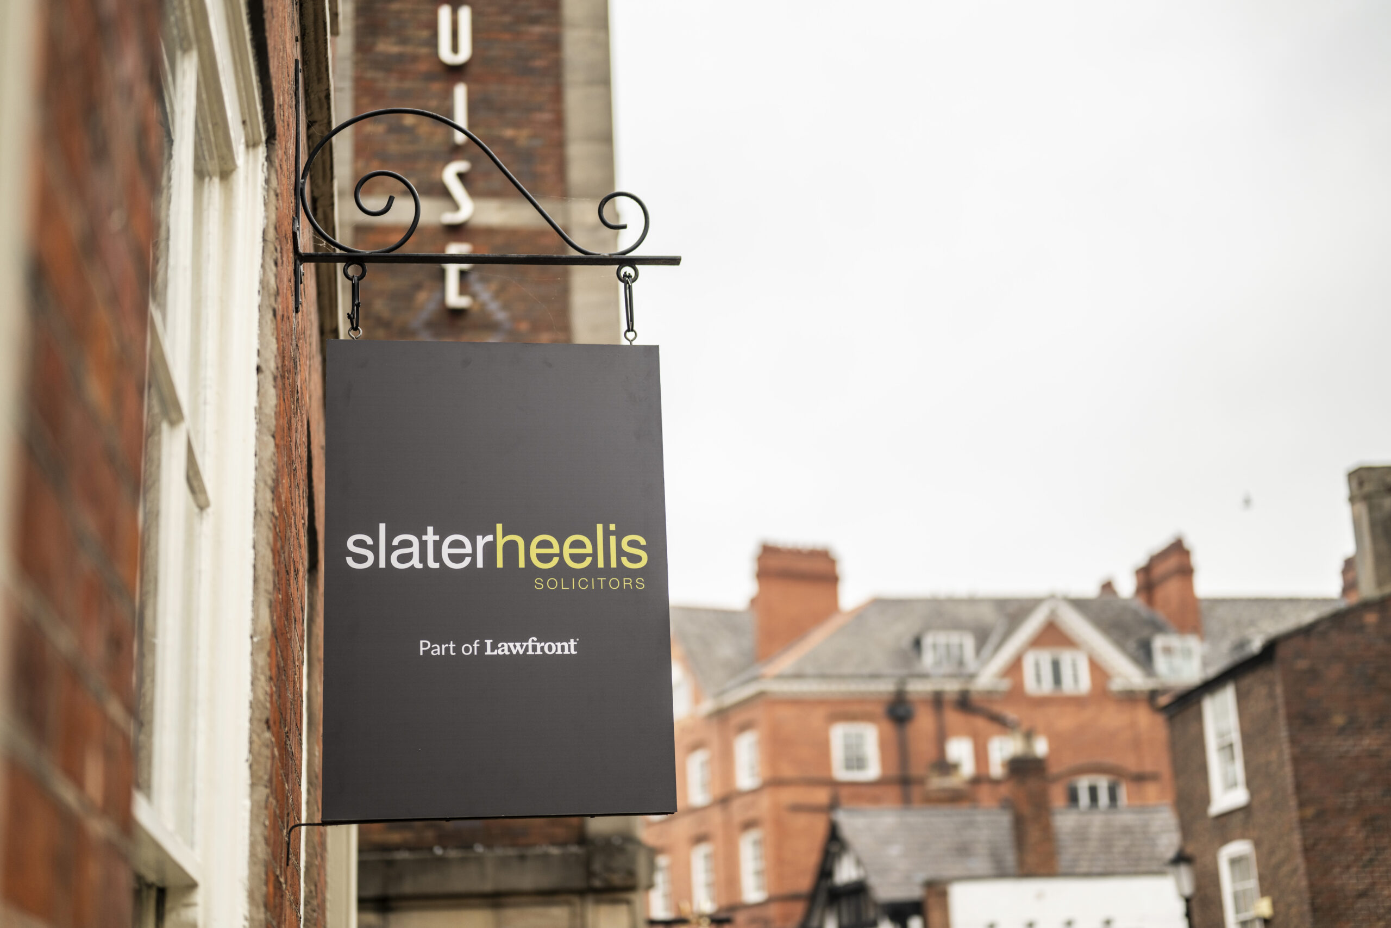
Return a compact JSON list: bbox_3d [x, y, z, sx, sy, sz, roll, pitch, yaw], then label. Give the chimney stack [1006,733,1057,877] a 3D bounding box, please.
[{"bbox_3d":[7.865,7.943,45.000,0.740,3.292,0.520,3,-17,-17],"label":"chimney stack"}]

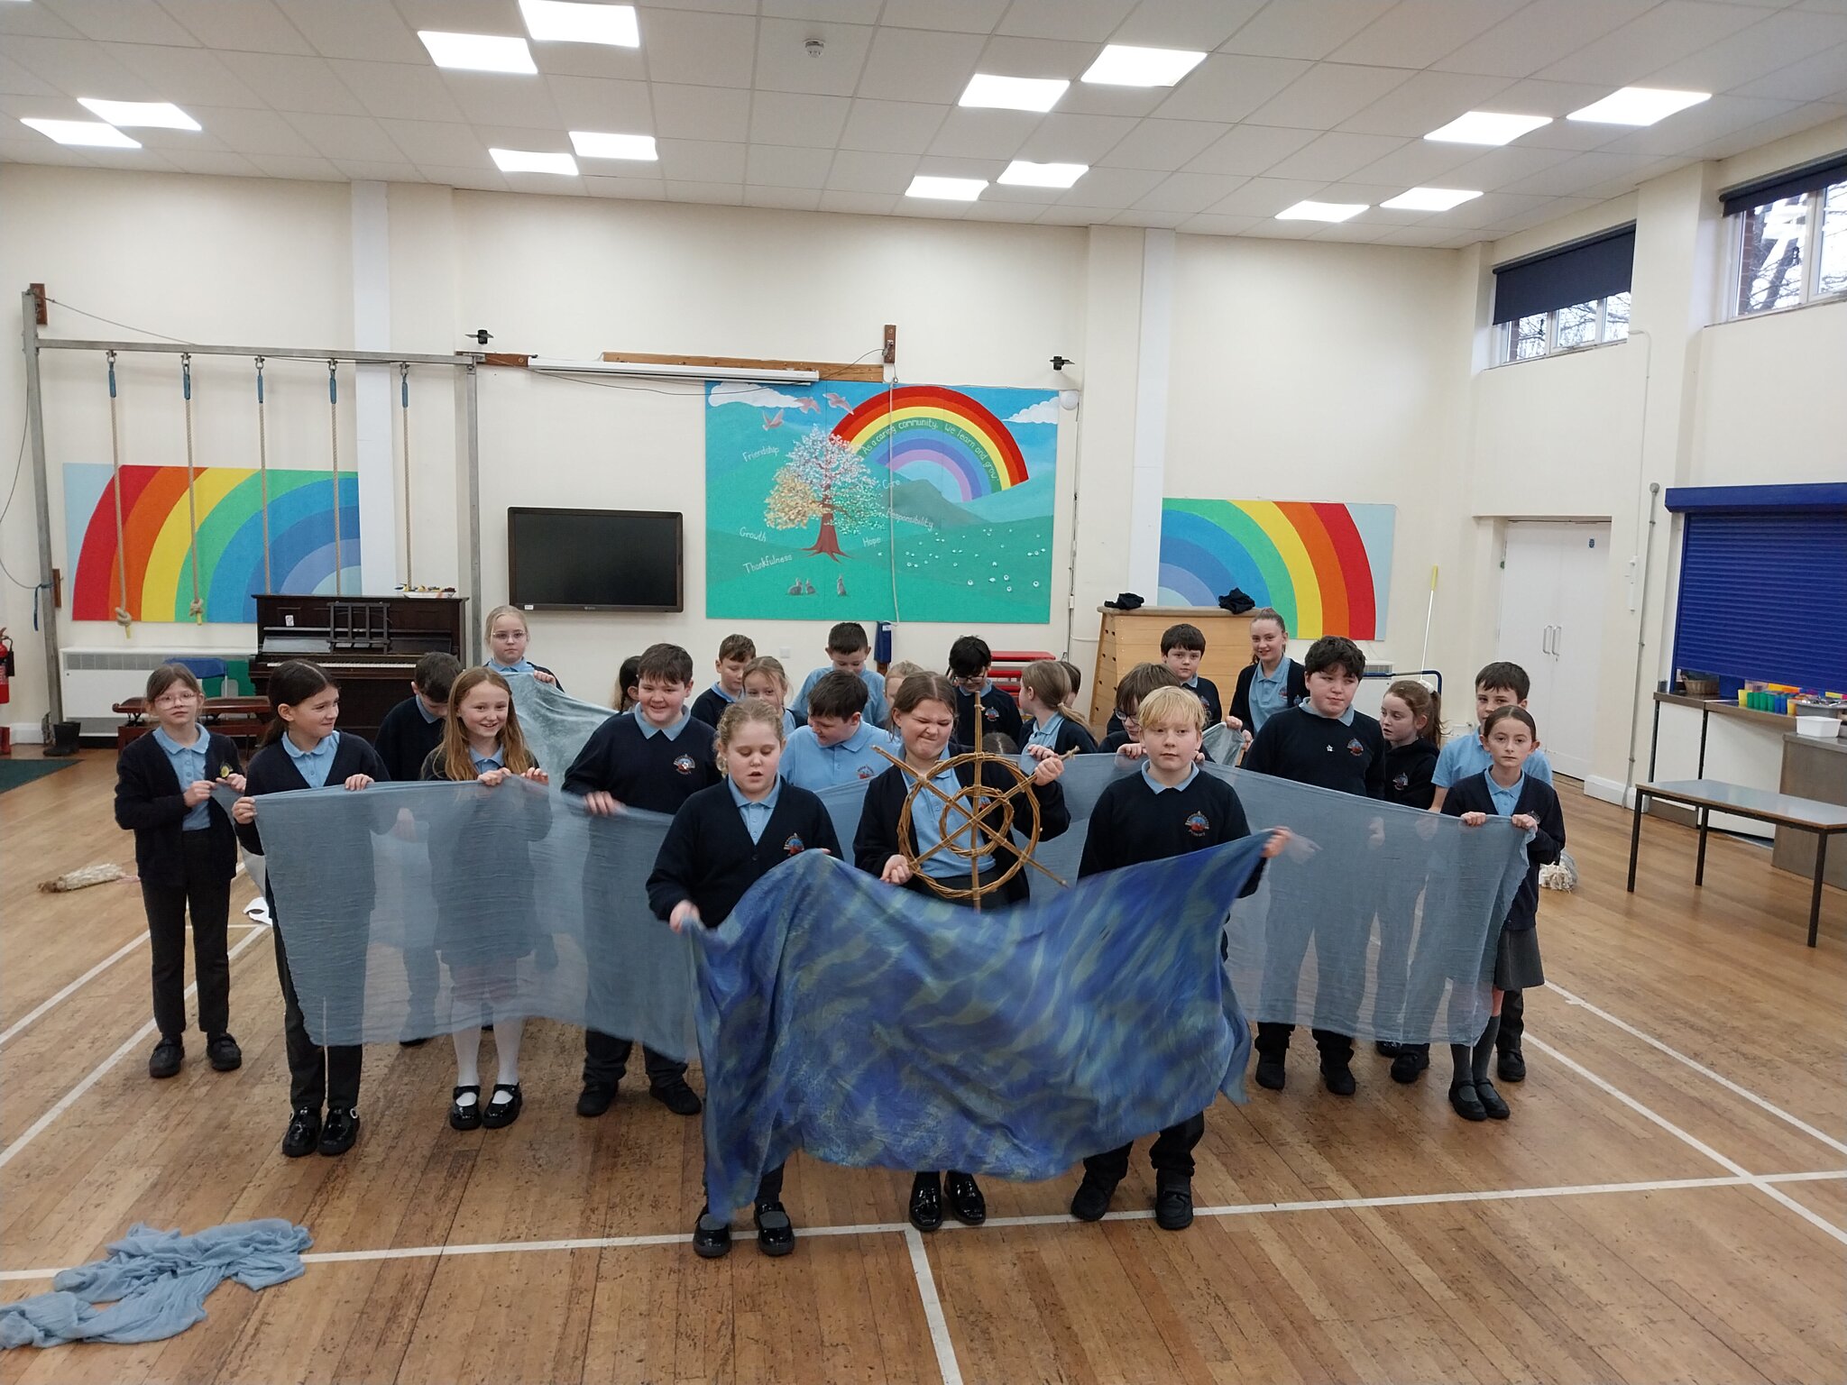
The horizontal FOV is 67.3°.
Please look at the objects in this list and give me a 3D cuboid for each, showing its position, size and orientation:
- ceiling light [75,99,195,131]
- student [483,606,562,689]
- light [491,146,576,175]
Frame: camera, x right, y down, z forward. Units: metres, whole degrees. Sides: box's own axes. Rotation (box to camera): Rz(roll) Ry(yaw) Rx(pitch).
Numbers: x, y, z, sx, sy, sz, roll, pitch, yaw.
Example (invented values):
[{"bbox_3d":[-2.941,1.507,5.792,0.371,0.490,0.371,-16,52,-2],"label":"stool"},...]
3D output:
[{"bbox_3d":[-5.081,-3.789,9.050,0.600,0.050,0.600,0,7,-9],"label":"ceiling light"},{"bbox_3d":[-1.665,0.428,5.629,0.430,1.530,0.340,-1,7,-19],"label":"student"},{"bbox_3d":[-2.801,-3.830,10.012,0.585,0.040,0.585,0,7,-9],"label":"light"}]

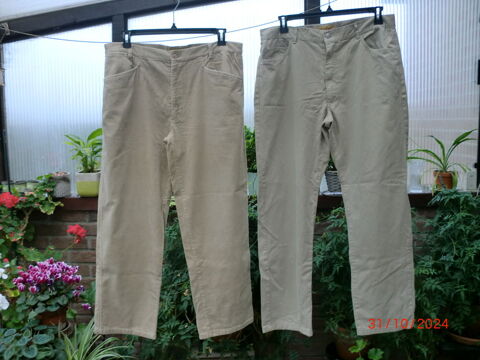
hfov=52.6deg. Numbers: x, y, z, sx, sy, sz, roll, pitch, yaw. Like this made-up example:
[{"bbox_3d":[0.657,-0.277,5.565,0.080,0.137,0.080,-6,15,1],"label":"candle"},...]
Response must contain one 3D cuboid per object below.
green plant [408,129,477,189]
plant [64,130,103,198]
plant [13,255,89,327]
[{"bbox_3d":[1.135,-0.115,2.720,0.390,0.350,0.330,0,5,0],"label":"green plant"},{"bbox_3d":[-0.836,-0.099,2.660,0.250,0.370,0.240,0,5,0],"label":"plant"},{"bbox_3d":[-0.945,0.556,2.400,0.370,0.360,0.340,0,5,0],"label":"plant"}]

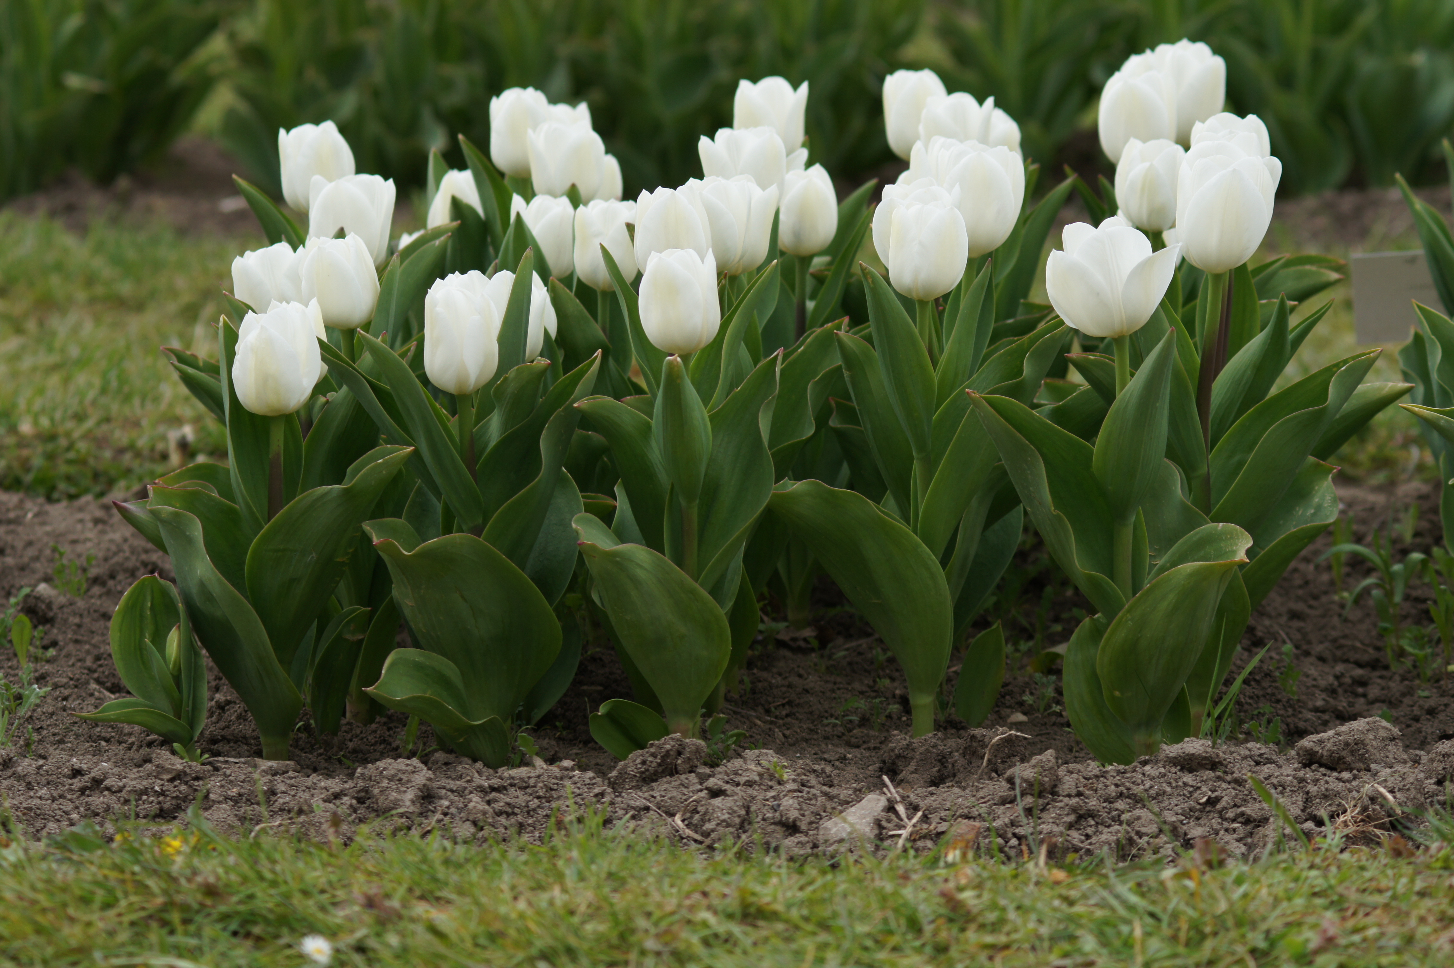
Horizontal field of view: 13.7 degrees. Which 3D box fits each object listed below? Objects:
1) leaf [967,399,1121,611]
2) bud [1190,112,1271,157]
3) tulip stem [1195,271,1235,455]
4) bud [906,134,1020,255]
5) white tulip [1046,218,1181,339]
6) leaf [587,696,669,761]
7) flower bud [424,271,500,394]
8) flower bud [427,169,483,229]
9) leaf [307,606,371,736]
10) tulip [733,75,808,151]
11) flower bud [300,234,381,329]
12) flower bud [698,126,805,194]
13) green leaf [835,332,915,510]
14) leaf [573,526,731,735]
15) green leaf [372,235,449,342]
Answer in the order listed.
[{"bbox_3d":[0.216,0.014,4.040,0.064,0.176,0.055,-33,10,-14],"label":"leaf"},{"bbox_3d":[0.336,-0.213,4.050,0.054,0.070,0.054,0,16,0],"label":"bud"},{"bbox_3d":[0.312,-0.077,3.901,0.014,0.120,0.013,4,13,-1],"label":"tulip stem"},{"bbox_3d":[0.173,-0.207,4.380,0.081,0.084,0.074,0,12,0],"label":"bud"},{"bbox_3d":[0.267,-0.142,4.180,0.094,0.079,0.085,0,10,0],"label":"white tulip"},{"bbox_3d":[-0.060,0.150,3.720,0.048,0.034,0.030,0,12,0],"label":"leaf"},{"bbox_3d":[-0.163,-0.093,3.720,0.047,0.075,0.045,0,12,0],"label":"flower bud"},{"bbox_3d":[-0.190,-0.193,4.270,0.048,0.064,0.048,0,16,0],"label":"flower bud"},{"bbox_3d":[-0.263,0.127,4.110,0.037,0.088,0.030,12,11,-2],"label":"leaf"},{"bbox_3d":[0.032,-0.258,4.330,0.054,0.069,0.054,0,16,0],"label":"tulip"},{"bbox_3d":[-0.257,-0.135,4.021,0.054,0.063,0.054,0,13,0],"label":"flower bud"},{"bbox_3d":[0.013,-0.217,4.200,0.066,0.066,0.064,0,12,0],"label":"flower bud"},{"bbox_3d":[0.098,-0.038,3.980,0.052,0.126,0.045,0,16,0],"label":"green leaf"},{"bbox_3d":[-0.050,0.096,4.090,0.086,0.147,0.060,-18,11,4],"label":"leaf"},{"bbox_3d":[-0.236,-0.141,4.500,0.057,0.085,0.040,0,10,0],"label":"green leaf"}]

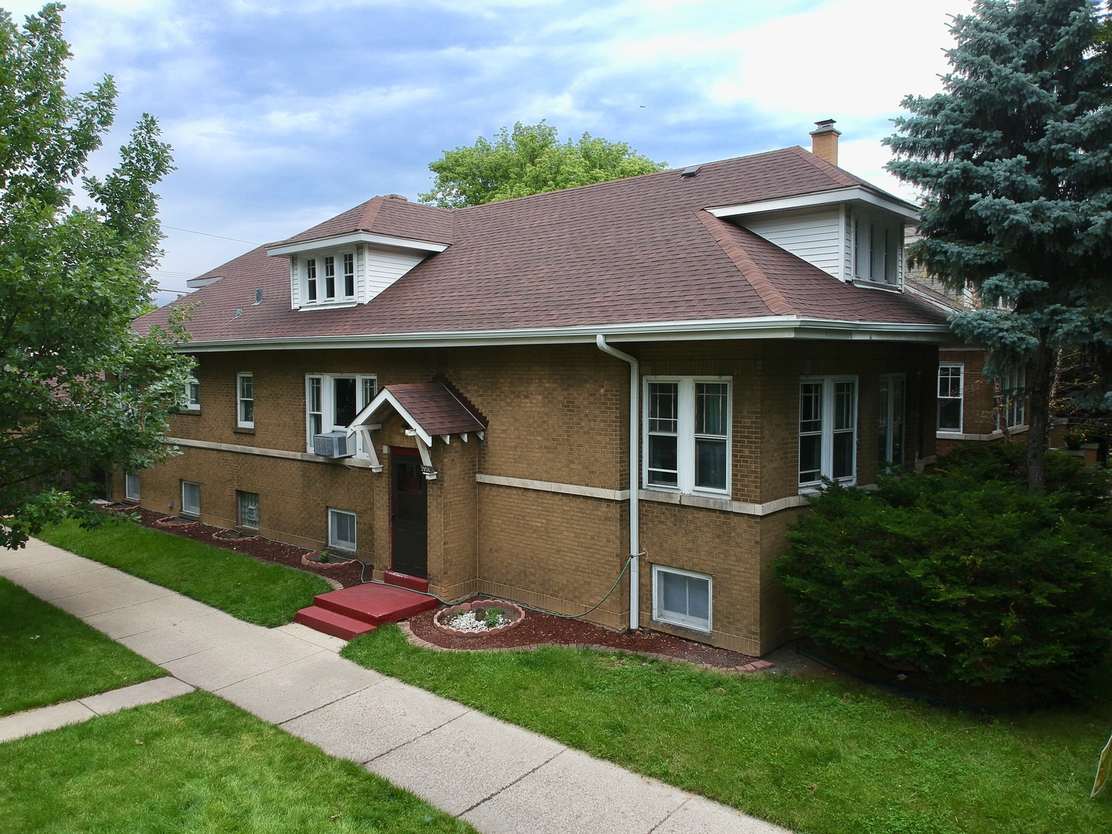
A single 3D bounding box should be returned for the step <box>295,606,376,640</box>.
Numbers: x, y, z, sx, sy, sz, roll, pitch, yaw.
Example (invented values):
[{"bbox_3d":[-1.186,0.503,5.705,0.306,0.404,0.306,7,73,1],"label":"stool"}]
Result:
[{"bbox_3d":[-3.551,3.353,13.006,1.678,0.163,0.424,3,5,40],"label":"step"}]

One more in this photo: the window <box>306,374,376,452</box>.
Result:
[{"bbox_3d":[-4.335,-0.030,16.397,2.416,1.690,0.140,3,5,39],"label":"window"}]

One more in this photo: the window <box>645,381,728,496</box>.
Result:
[{"bbox_3d":[1.837,0.262,11.380,1.440,1.680,0.120,3,5,40],"label":"window"}]

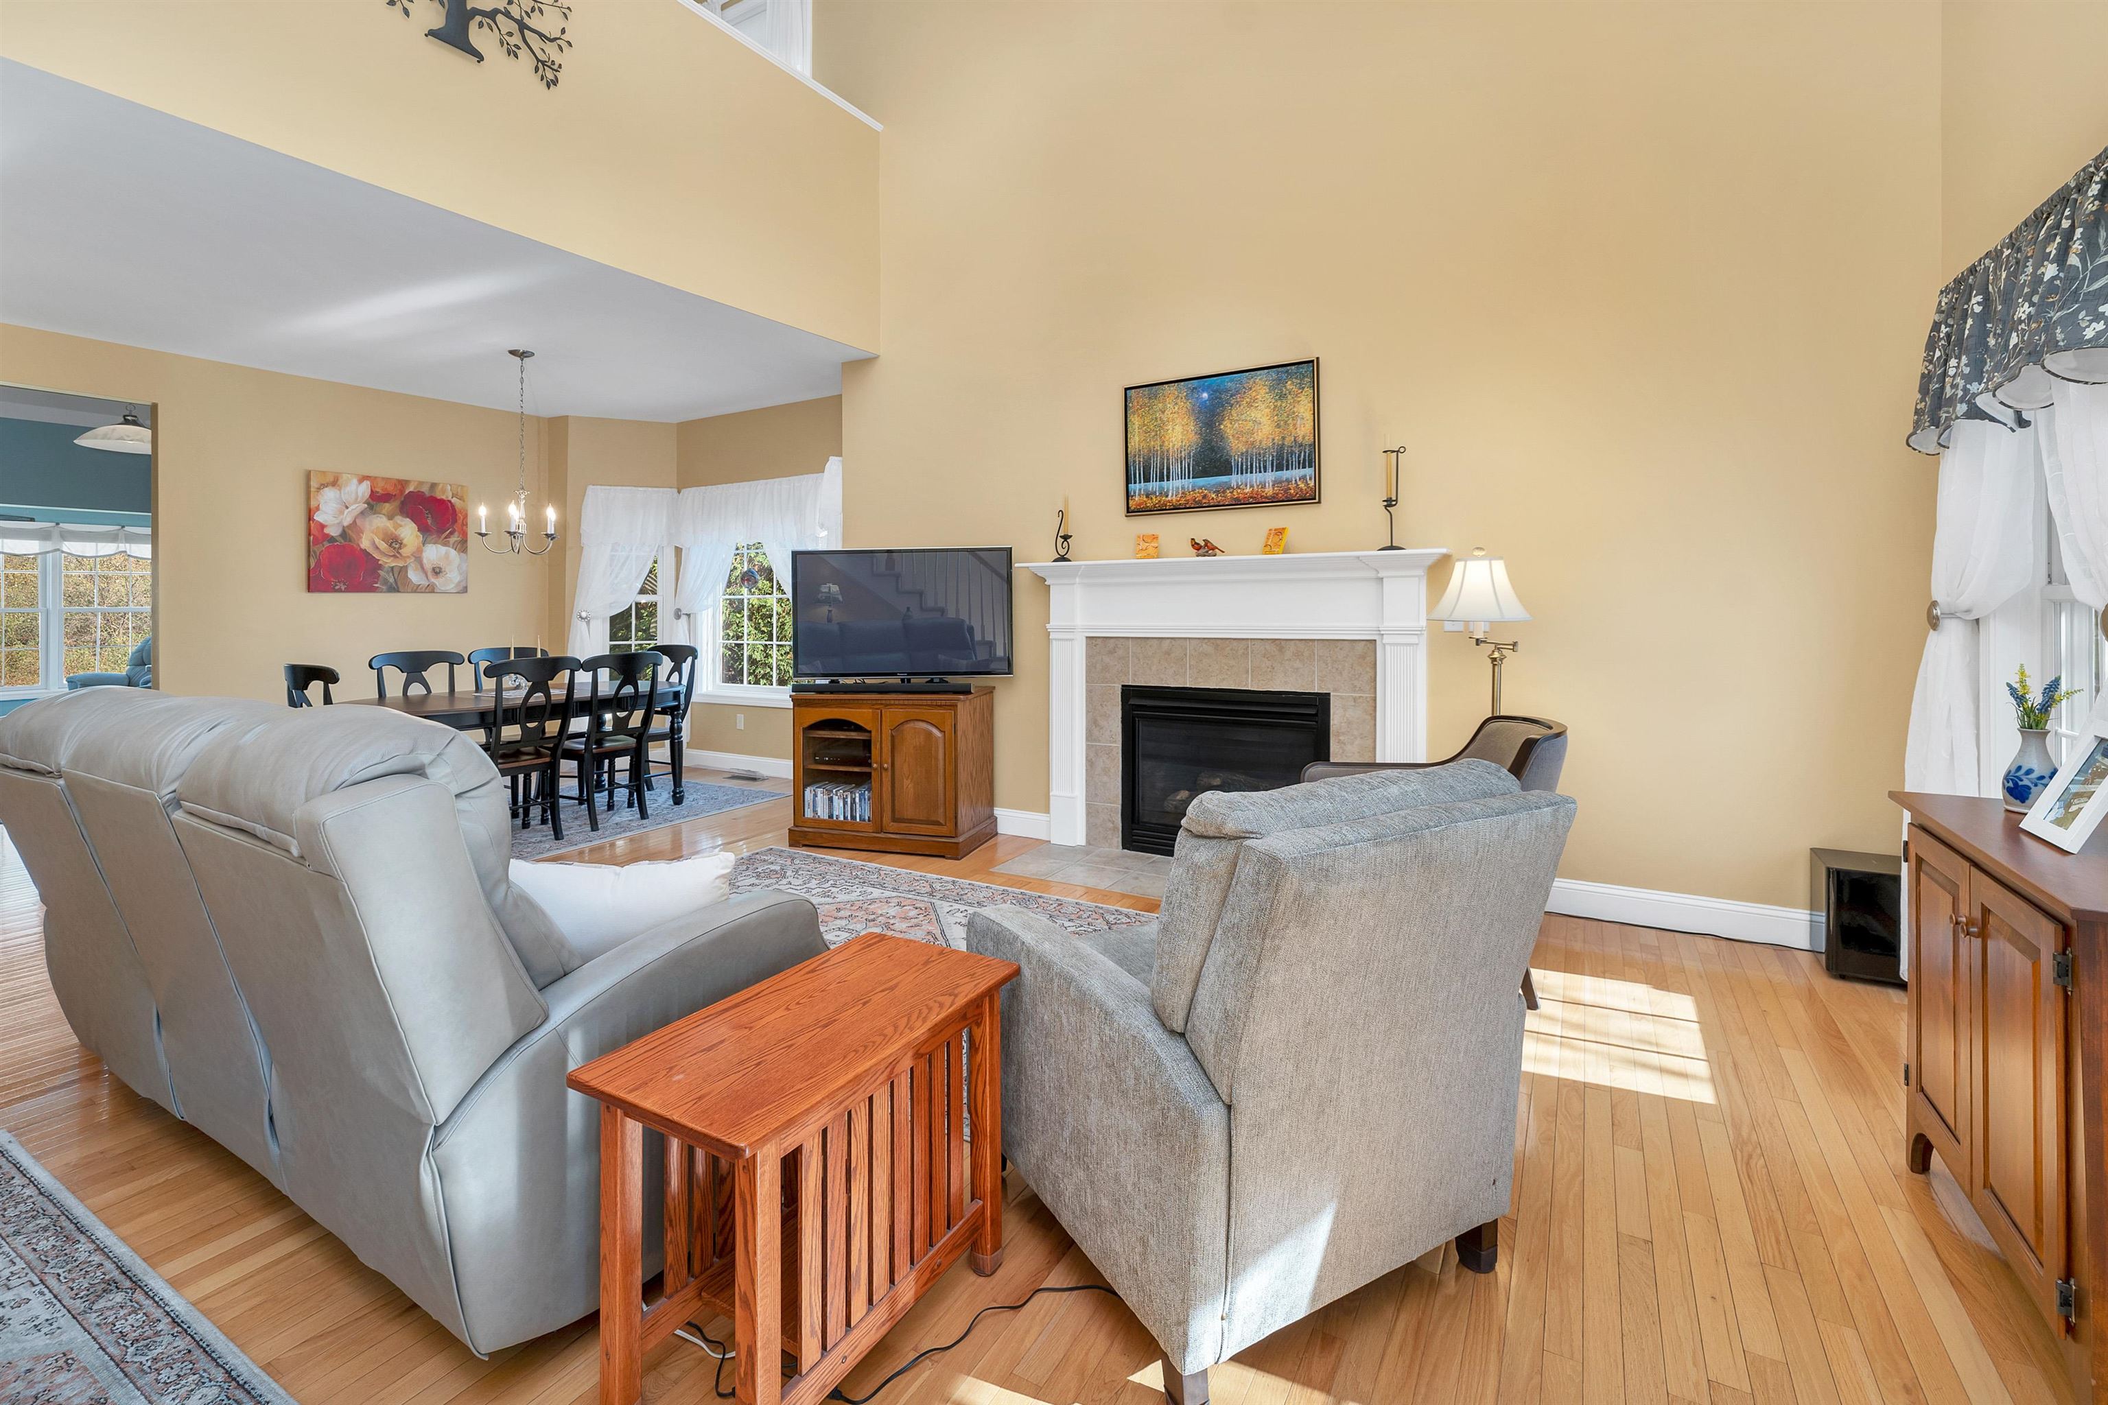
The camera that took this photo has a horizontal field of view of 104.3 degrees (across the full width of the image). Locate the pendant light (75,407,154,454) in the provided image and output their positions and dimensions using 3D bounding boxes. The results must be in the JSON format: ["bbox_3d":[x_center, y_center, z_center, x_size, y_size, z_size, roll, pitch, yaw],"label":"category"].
[{"bbox_3d":[-5.800,-1.687,5.150,0.480,0.220,0.480,3,6,30],"label":"pendant light"}]

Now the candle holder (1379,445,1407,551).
[{"bbox_3d":[1.440,-0.847,3.480,0.115,0.460,0.115,3,6,27],"label":"candle holder"}]

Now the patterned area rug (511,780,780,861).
[{"bbox_3d":[-3.055,0.686,4.789,1.533,0.012,2.440,3,6,30],"label":"patterned area rug"}]

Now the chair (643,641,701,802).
[{"bbox_3d":[-2.715,0.147,5.426,0.480,1.000,0.520,4,8,31],"label":"chair"}]

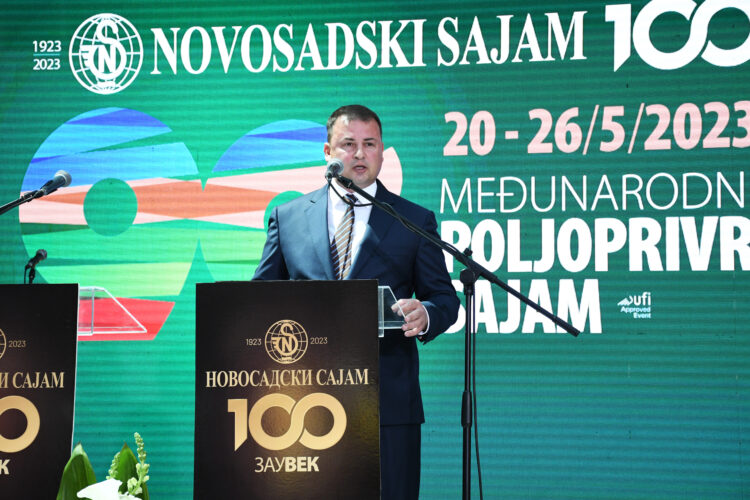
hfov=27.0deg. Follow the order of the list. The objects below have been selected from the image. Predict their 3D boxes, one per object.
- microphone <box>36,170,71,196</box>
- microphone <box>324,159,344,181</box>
[{"bbox_3d":[-0.917,-0.190,4.488,0.052,0.052,0.168,-3,16,13],"label":"microphone"},{"bbox_3d":[-0.120,-0.232,4.546,0.052,0.052,0.168,-2,13,6],"label":"microphone"}]

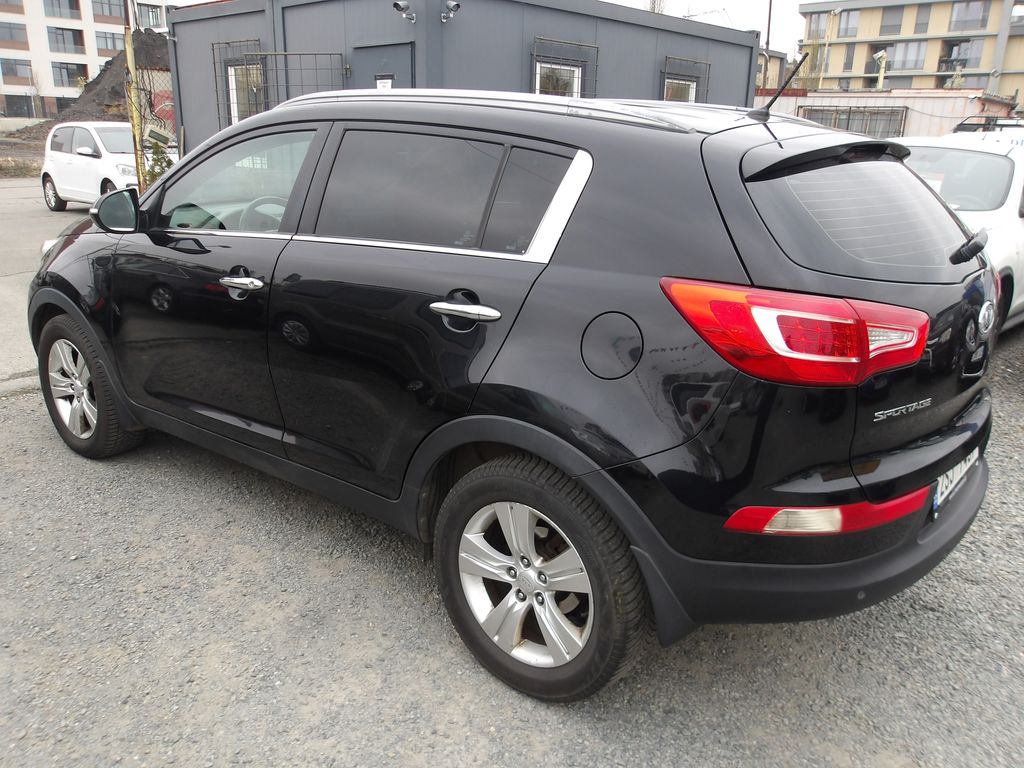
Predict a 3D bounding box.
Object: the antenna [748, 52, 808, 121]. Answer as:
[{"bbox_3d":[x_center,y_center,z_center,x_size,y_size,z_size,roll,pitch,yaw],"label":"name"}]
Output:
[{"bbox_3d":[0.786,-0.858,2.333,0.045,0.240,0.060,-19,62,-49],"label":"antenna"}]

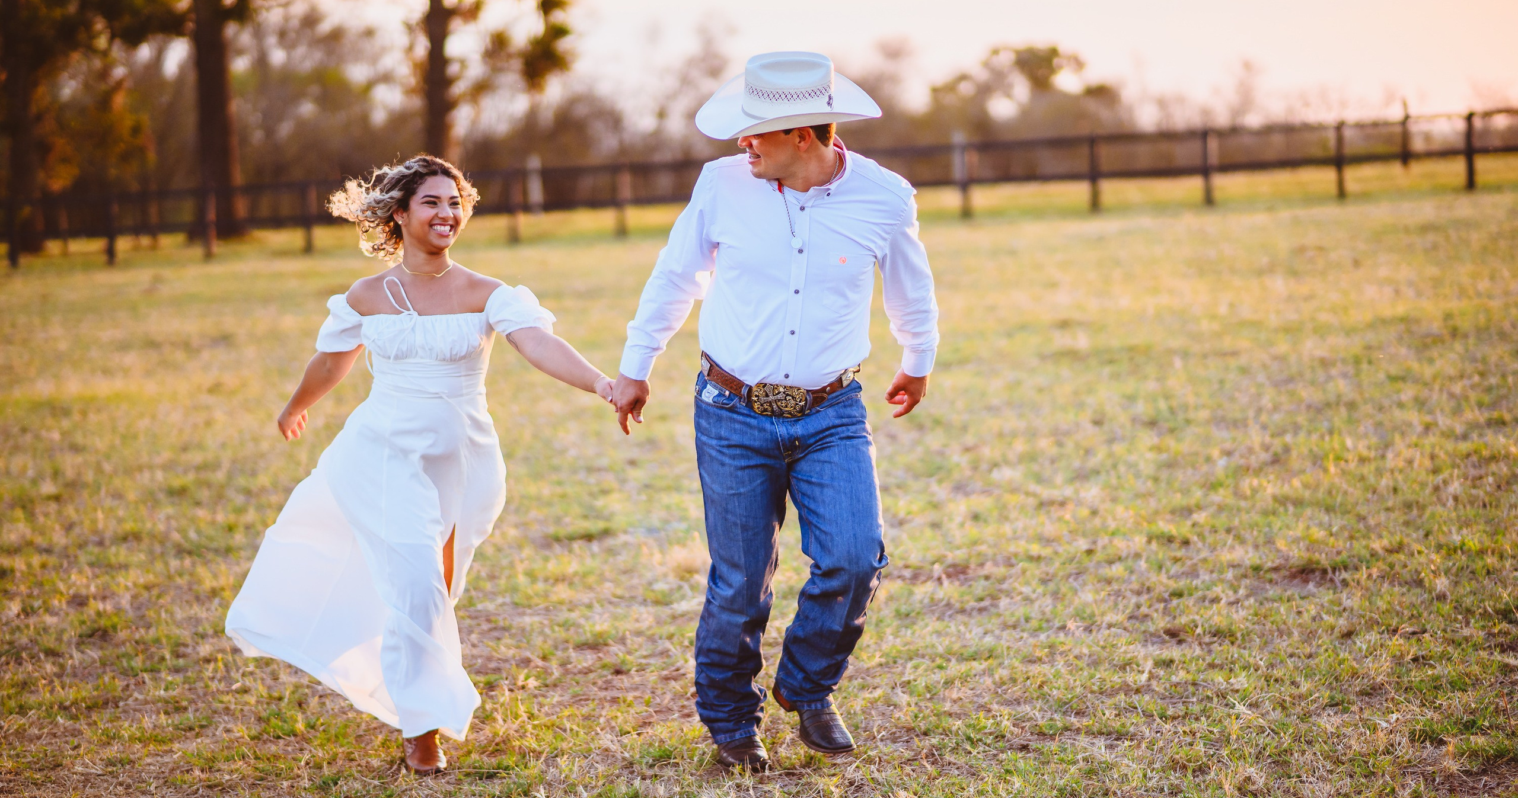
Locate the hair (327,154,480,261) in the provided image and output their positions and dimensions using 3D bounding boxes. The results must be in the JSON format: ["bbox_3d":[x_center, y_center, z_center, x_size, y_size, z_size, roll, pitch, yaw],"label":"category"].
[{"bbox_3d":[-0.877,-0.473,8.850,0.320,0.265,0.270,-3,5,-25],"label":"hair"}]

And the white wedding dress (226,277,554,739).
[{"bbox_3d":[-0.922,0.274,8.950,0.780,1.120,0.600,-2,4,-10],"label":"white wedding dress"}]

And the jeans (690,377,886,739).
[{"bbox_3d":[0.074,0.391,8.830,0.475,0.910,0.420,-1,4,-3],"label":"jeans"}]

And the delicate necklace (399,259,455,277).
[{"bbox_3d":[-0.818,-0.326,8.830,0.135,0.055,0.125,-2,5,-12],"label":"delicate necklace"}]

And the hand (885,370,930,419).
[{"bbox_3d":[0.362,-0.013,8.780,0.100,0.125,0.100,0,4,10],"label":"hand"}]

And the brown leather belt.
[{"bbox_3d":[0.049,-0.039,8.770,0.380,0.145,0.280,-1,4,-2],"label":"brown leather belt"}]

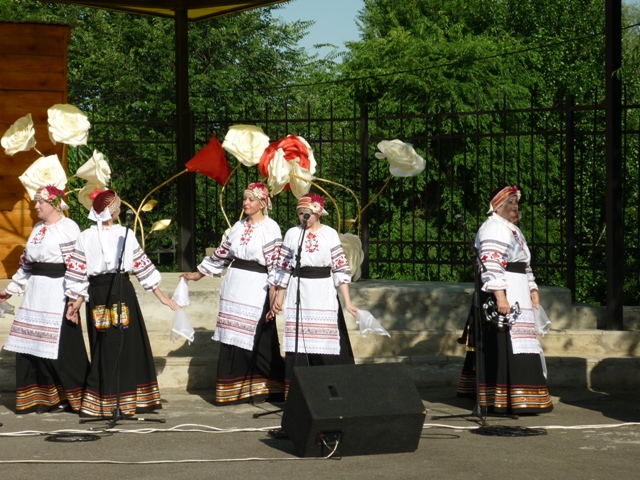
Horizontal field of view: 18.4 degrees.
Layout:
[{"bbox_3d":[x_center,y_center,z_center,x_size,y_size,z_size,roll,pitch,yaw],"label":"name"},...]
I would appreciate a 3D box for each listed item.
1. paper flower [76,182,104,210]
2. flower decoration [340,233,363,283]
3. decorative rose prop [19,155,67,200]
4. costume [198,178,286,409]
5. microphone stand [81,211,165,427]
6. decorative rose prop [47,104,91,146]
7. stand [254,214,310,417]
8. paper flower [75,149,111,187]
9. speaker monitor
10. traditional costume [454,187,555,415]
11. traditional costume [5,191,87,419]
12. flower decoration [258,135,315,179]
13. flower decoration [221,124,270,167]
[{"bbox_3d":[-1.981,-0.372,17.300,0.330,0.340,0.220,0,1,-12],"label":"paper flower"},{"bbox_3d":[0.251,0.154,17.400,0.340,0.430,0.220,0,1,18],"label":"flower decoration"},{"bbox_3d":[-2.413,-0.539,17.200,0.420,0.410,0.240,0,1,-3],"label":"decorative rose prop"},{"bbox_3d":[-0.603,0.411,15.200,0.600,1.690,0.450,0,1,24],"label":"costume"},{"bbox_3d":[-1.385,0.537,13.800,0.600,1.500,0.500,0,1,12],"label":"microphone stand"},{"bbox_3d":[-2.199,-1.001,17.300,0.390,0.370,0.240,0,1,-6],"label":"decorative rose prop"},{"bbox_3d":[-0.189,0.559,14.100,0.560,1.470,0.520,0,1,0],"label":"stand"},{"bbox_3d":[-1.923,-0.607,16.800,0.250,0.310,0.320,0,1,28],"label":"paper flower"},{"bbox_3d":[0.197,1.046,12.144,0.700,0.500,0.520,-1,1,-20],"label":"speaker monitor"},{"bbox_3d":[1.382,0.440,14.500,0.580,1.660,0.660,1,2,41],"label":"traditional costume"},{"bbox_3d":[-2.026,0.428,14.600,0.700,1.660,0.580,1,1,37],"label":"traditional costume"},{"bbox_3d":[-0.293,-0.684,16.800,0.460,0.430,0.250,0,1,0],"label":"flower decoration"},{"bbox_3d":[-0.624,-0.802,16.800,0.410,0.360,0.260,0,1,0],"label":"flower decoration"}]

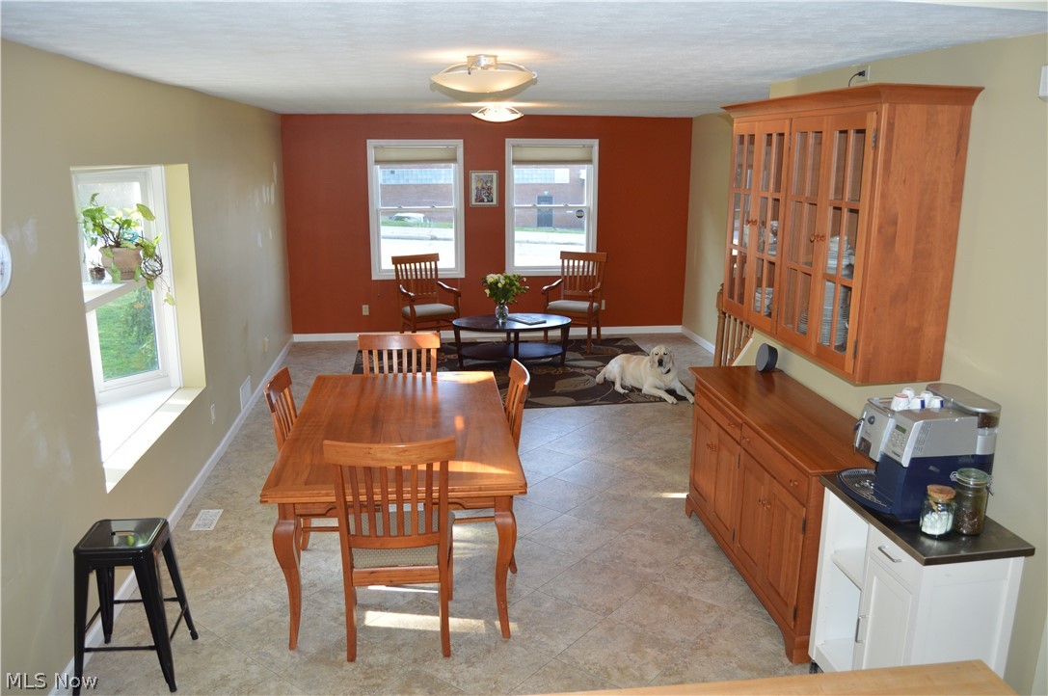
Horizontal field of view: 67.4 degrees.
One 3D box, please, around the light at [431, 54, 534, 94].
[{"bbox_3d":[-0.168,-1.142,3.277,0.438,0.145,0.438,-2,14,-7],"label":"light"}]

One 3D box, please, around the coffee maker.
[{"bbox_3d":[1.388,0.360,2.828,0.438,0.398,0.348,-2,14,-7],"label":"coffee maker"}]

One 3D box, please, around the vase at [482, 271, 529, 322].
[{"bbox_3d":[-0.164,-0.488,7.681,0.438,0.484,0.398,-2,14,-7],"label":"vase"}]

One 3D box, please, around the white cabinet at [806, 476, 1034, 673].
[{"bbox_3d":[1.406,0.989,2.898,0.402,0.856,0.653,-2,14,-7],"label":"white cabinet"}]

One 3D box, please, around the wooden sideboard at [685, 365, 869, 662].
[{"bbox_3d":[1.299,0.722,3.907,0.531,0.880,1.471,-2,14,-7],"label":"wooden sideboard"}]

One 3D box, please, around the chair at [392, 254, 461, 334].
[{"bbox_3d":[-1.024,-0.449,8.281,0.570,1.000,0.630,-7,16,-27],"label":"chair"}]

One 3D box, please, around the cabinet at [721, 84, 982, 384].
[{"bbox_3d":[1.336,-0.570,3.608,0.403,1.093,1.494,-2,14,-7],"label":"cabinet"}]

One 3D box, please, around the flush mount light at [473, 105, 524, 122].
[{"bbox_3d":[-0.201,-1.832,6.108,0.408,0.144,0.408,-2,14,-7],"label":"flush mount light"}]

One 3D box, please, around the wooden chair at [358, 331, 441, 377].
[{"bbox_3d":[-0.738,0.450,4.721,0.499,1.000,0.522,-2,14,-7],"label":"wooden chair"}]

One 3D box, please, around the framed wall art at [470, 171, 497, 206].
[{"bbox_3d":[-0.432,-1.743,8.625,0.307,0.390,0.030,-2,14,-7],"label":"framed wall art"}]

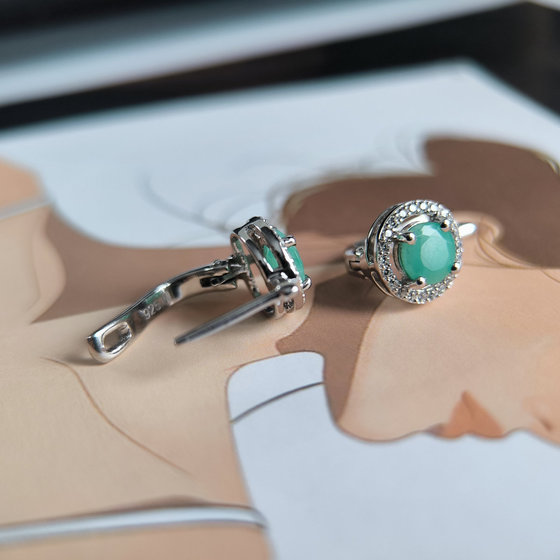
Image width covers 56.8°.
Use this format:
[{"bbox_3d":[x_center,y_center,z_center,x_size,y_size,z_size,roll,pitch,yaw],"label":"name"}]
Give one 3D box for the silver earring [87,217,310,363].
[{"bbox_3d":[-0.008,0.003,0.050,0.021,0.011,0.012,-25,46,-12],"label":"silver earring"}]

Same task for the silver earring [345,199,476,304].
[{"bbox_3d":[0.015,-0.004,0.058,0.016,0.011,0.012,-17,9,-19],"label":"silver earring"}]

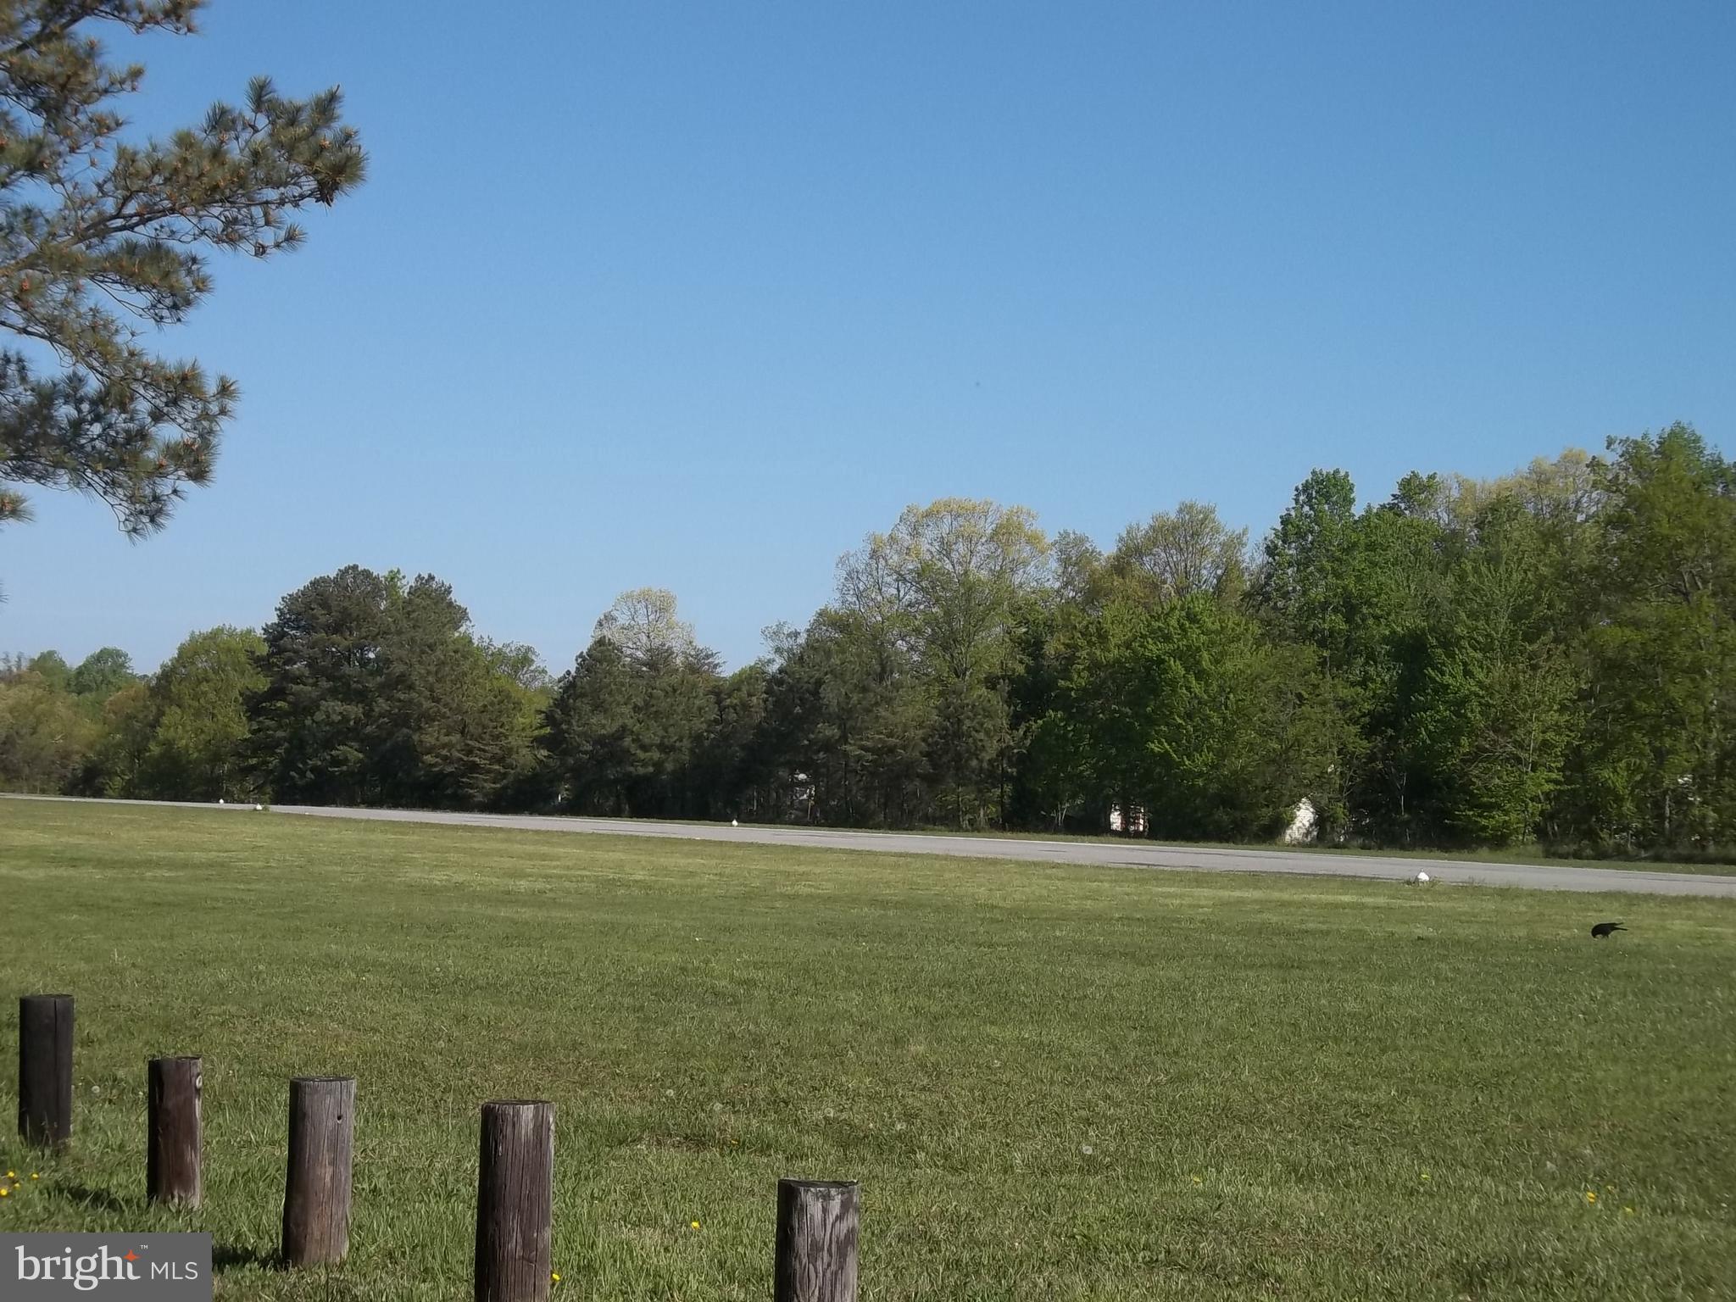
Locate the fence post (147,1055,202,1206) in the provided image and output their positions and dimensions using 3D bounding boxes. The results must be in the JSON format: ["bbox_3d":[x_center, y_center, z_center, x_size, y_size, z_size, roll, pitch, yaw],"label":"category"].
[{"bbox_3d":[-2.513,1.744,11.450,0.190,0.526,0.190,2,-3,-12],"label":"fence post"}]

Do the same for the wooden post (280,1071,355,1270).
[{"bbox_3d":[-1.736,1.652,10.000,0.206,0.583,0.206,2,-3,-9],"label":"wooden post"}]

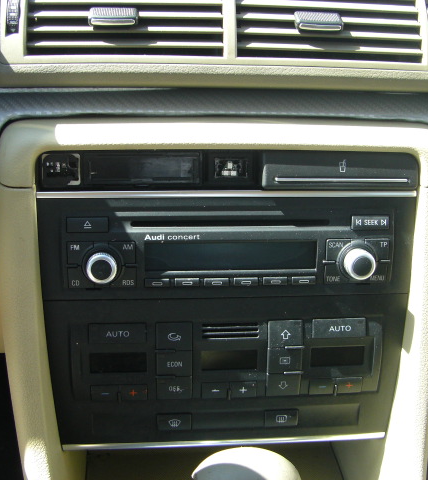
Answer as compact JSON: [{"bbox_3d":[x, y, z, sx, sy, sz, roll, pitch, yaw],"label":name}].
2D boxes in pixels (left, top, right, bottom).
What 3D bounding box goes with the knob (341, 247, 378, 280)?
[{"bbox_3d":[0.093,0.015,0.448,0.018,0.018,0.012,-1,13,-5],"label":"knob"}]

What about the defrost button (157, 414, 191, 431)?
[{"bbox_3d":[-0.026,0.117,0.456,0.023,0.012,0.006,-1,12,-6],"label":"defrost button"}]

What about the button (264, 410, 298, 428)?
[{"bbox_3d":[0.044,0.117,0.464,0.022,0.012,0.006,-1,12,-6],"label":"button"}]

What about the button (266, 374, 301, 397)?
[{"bbox_3d":[0.045,0.094,0.459,0.022,0.015,0.006,-1,12,-6],"label":"button"}]

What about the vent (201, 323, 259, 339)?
[{"bbox_3d":[0.011,0.057,0.449,0.036,0.011,0.008,-1,12,-6],"label":"vent"}]

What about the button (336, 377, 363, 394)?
[{"bbox_3d":[0.090,0.097,0.475,0.018,0.011,0.005,-1,13,-5],"label":"button"}]

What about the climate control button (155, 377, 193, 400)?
[{"bbox_3d":[-0.026,0.096,0.462,0.023,0.016,0.005,-1,13,-5],"label":"climate control button"}]

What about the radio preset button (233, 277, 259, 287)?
[{"bbox_3d":[0.020,0.026,0.451,0.016,0.005,0.005,-1,13,-5],"label":"radio preset button"}]

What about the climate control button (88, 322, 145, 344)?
[{"bbox_3d":[-0.061,0.059,0.450,0.037,0.014,0.005,-1,13,-5],"label":"climate control button"}]

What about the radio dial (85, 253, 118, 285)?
[{"bbox_3d":[-0.069,0.017,0.432,0.019,0.019,0.011,-1,13,-5],"label":"radio dial"}]

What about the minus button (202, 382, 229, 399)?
[{"bbox_3d":[0.001,0.098,0.465,0.018,0.011,0.005,-1,13,-5],"label":"minus button"}]

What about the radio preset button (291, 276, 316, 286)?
[{"bbox_3d":[0.057,0.025,0.454,0.015,0.005,0.005,-1,13,-5],"label":"radio preset button"}]

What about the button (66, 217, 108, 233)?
[{"bbox_3d":[-0.078,-0.010,0.434,0.026,0.010,0.005,-1,13,-5],"label":"button"}]

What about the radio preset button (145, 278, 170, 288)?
[{"bbox_3d":[-0.036,0.027,0.445,0.016,0.006,0.005,-1,13,-5],"label":"radio preset button"}]

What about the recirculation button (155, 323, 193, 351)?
[{"bbox_3d":[-0.026,0.061,0.455,0.024,0.019,0.005,-1,13,-5],"label":"recirculation button"}]

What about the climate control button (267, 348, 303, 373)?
[{"bbox_3d":[0.045,0.078,0.455,0.023,0.017,0.006,-1,12,-6],"label":"climate control button"}]

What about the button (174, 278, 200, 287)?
[{"bbox_3d":[-0.017,0.026,0.446,0.015,0.006,0.005,-1,13,-5],"label":"button"}]

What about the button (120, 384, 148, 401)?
[{"bbox_3d":[-0.051,0.097,0.449,0.017,0.011,0.006,-1,12,-6],"label":"button"}]

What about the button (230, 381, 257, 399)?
[{"bbox_3d":[0.019,0.098,0.468,0.018,0.011,0.005,-1,13,-5],"label":"button"}]

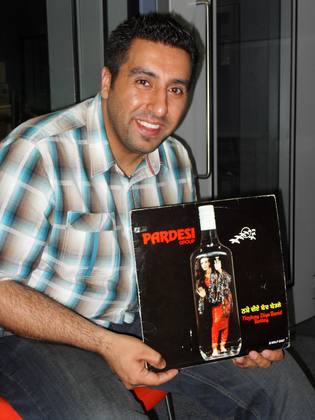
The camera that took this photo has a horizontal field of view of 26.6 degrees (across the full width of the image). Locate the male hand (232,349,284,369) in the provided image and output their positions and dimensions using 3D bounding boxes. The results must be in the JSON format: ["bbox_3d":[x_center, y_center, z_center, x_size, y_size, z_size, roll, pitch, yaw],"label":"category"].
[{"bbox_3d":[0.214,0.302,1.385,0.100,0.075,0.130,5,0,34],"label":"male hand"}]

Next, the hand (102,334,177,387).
[{"bbox_3d":[-0.034,0.285,1.265,0.155,0.090,0.095,21,6,-6],"label":"hand"}]

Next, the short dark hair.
[{"bbox_3d":[-0.009,-0.298,1.270,0.178,0.155,0.205,9,5,-17],"label":"short dark hair"}]

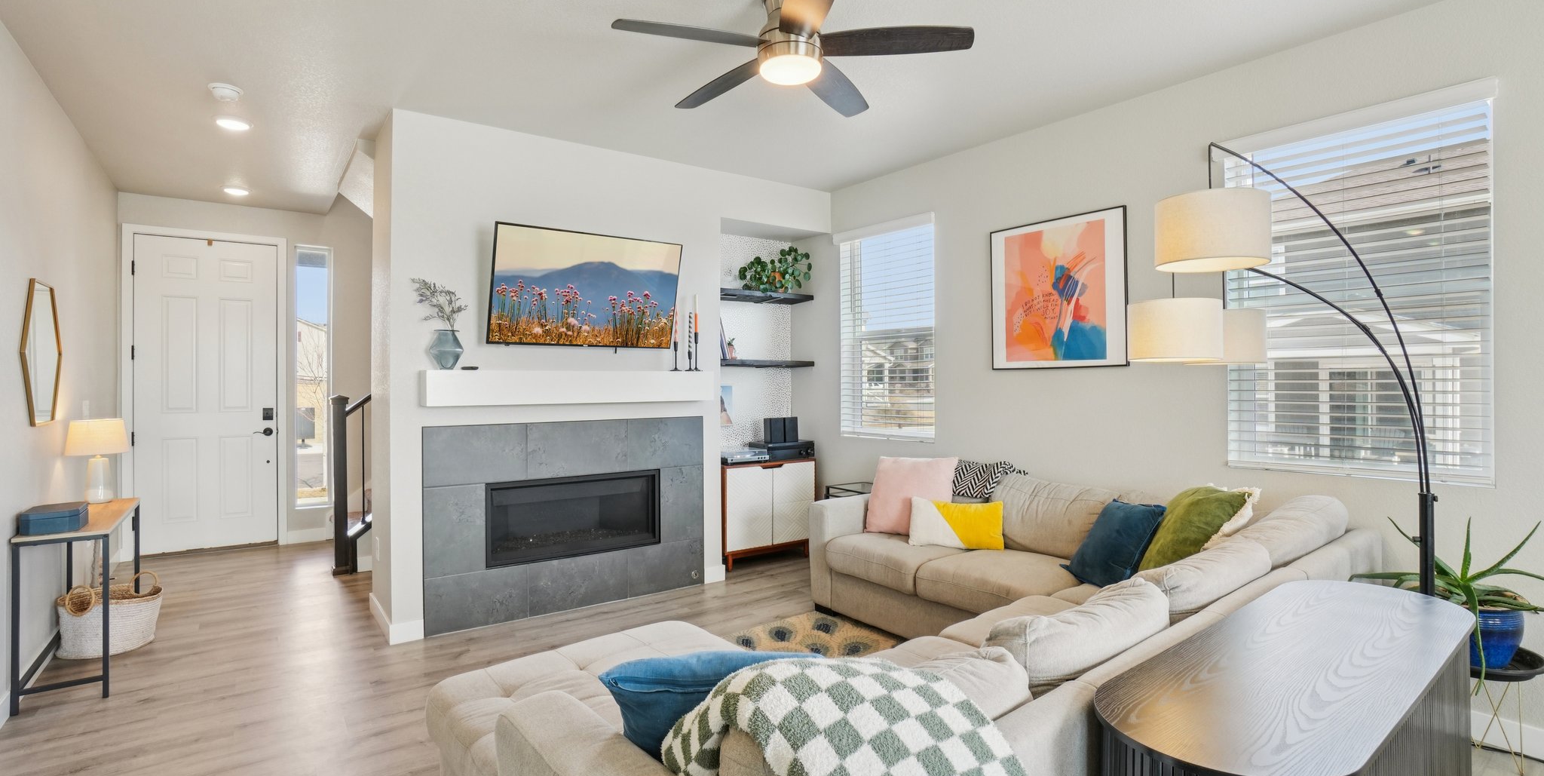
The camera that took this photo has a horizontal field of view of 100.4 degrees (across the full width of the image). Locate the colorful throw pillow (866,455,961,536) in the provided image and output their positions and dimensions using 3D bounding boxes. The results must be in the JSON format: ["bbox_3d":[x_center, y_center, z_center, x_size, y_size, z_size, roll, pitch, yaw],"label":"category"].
[{"bbox_3d":[0.810,0.625,3.700,0.480,0.470,0.170,0,-16,25],"label":"colorful throw pillow"}]

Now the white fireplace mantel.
[{"bbox_3d":[-1.138,-0.005,3.866,1.685,0.192,0.187,0,0,-34],"label":"white fireplace mantel"}]

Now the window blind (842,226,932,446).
[{"bbox_3d":[0.796,-0.379,4.569,0.068,1.487,0.863,0,0,-40],"label":"window blind"}]

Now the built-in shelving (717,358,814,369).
[{"bbox_3d":[-0.113,-0.187,4.968,0.884,0.044,0.260,0,0,-34],"label":"built-in shelving"}]

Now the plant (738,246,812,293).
[{"bbox_3d":[0.022,-0.877,4.773,0.520,0.350,0.330,-1,0,-32],"label":"plant"}]

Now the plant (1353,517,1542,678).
[{"bbox_3d":[2.380,0.710,2.200,0.420,0.500,0.520,-1,0,-41],"label":"plant"}]

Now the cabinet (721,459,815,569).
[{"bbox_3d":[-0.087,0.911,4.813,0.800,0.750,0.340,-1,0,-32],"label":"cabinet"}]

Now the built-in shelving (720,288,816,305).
[{"bbox_3d":[-0.113,-0.720,4.963,0.884,0.044,0.260,0,0,-34],"label":"built-in shelving"}]

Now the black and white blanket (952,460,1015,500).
[{"bbox_3d":[1.165,0.502,3.520,0.220,0.230,0.400,-1,1,-38],"label":"black and white blanket"}]

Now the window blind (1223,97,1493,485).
[{"bbox_3d":[2.400,-0.368,2.700,0.068,1.487,0.863,0,0,-40],"label":"window blind"}]

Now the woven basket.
[{"bbox_3d":[-3.380,1.139,3.270,0.380,0.340,0.380,-1,0,-32],"label":"woven basket"}]

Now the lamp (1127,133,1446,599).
[{"bbox_3d":[1.760,0.259,2.190,0.950,2.060,1.050,0,0,34],"label":"lamp"}]

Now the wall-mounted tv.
[{"bbox_3d":[-1.025,-0.551,3.690,1.100,0.630,0.060,-1,16,-37],"label":"wall-mounted tv"}]

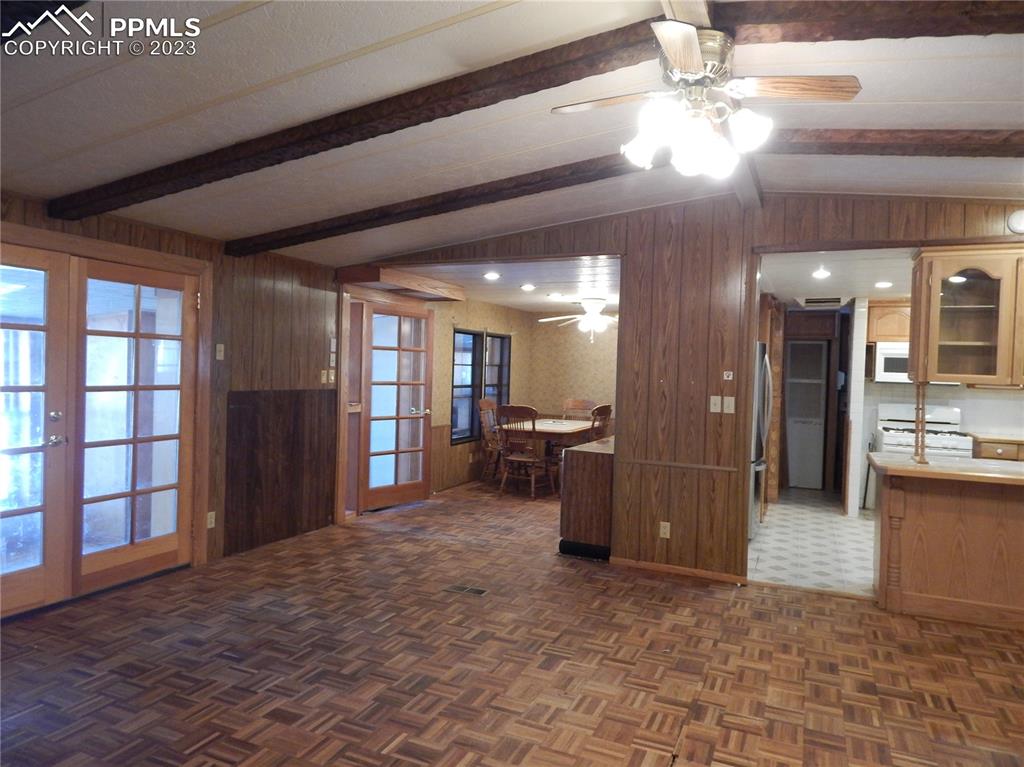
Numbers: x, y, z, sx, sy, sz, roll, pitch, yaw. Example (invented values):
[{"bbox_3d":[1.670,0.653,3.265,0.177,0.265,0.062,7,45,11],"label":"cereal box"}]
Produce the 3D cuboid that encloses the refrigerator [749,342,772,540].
[{"bbox_3d":[1.995,0.499,6.234,0.780,1.760,0.760,2,1,26],"label":"refrigerator"}]

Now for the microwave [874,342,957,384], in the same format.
[{"bbox_3d":[4.399,-0.212,7.050,0.760,0.420,0.400,2,1,26],"label":"microwave"}]

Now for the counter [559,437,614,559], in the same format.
[{"bbox_3d":[0.963,0.945,5.842,0.440,0.820,1.740,2,1,26],"label":"counter"}]

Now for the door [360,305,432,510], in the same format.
[{"bbox_3d":[-1.147,0.243,6.575,0.045,2.030,0.900,3,1,39],"label":"door"}]

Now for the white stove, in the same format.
[{"bbox_3d":[4.304,0.850,6.845,0.760,1.180,0.720,2,1,26],"label":"white stove"}]

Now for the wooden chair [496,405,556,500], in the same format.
[{"bbox_3d":[0.187,0.769,7.397,0.500,1.060,0.570,2,1,28],"label":"wooden chair"}]

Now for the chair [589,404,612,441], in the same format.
[{"bbox_3d":[0.833,0.779,7.914,0.580,1.060,0.500,3,1,37],"label":"chair"}]

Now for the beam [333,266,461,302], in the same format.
[{"bbox_3d":[-1.038,-0.949,6.311,0.490,0.140,1.420,2,1,26],"label":"beam"}]

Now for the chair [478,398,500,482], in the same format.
[{"bbox_3d":[-0.027,0.744,8.317,0.580,1.060,0.500,2,1,26],"label":"chair"}]

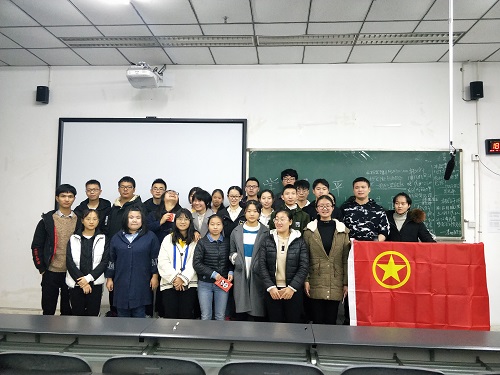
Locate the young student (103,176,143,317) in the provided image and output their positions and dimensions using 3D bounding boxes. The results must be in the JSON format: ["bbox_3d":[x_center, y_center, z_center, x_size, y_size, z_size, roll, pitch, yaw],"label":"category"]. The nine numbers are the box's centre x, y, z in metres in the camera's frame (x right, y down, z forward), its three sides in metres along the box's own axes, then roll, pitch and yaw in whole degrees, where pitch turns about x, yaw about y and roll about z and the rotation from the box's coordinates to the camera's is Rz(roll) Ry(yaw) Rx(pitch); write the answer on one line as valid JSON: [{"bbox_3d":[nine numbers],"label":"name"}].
[{"bbox_3d":[-1.547,0.740,4.463,0.540,1.760,0.330,2,-4,-15],"label":"young student"}]

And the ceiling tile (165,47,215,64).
[{"bbox_3d":[-0.800,-1.765,4.820,0.600,0.020,0.531,1,-4,4],"label":"ceiling tile"}]

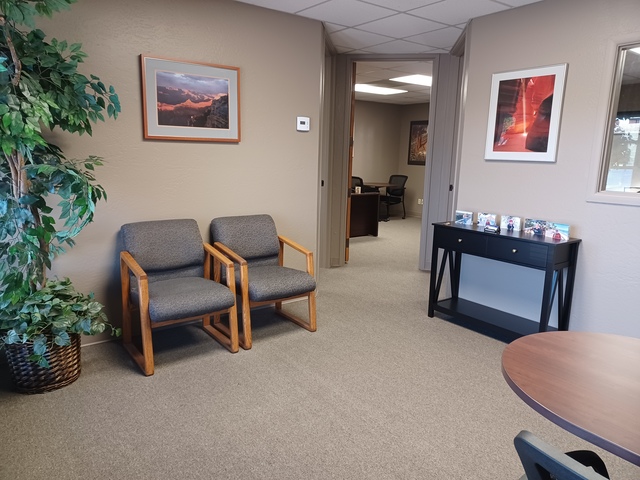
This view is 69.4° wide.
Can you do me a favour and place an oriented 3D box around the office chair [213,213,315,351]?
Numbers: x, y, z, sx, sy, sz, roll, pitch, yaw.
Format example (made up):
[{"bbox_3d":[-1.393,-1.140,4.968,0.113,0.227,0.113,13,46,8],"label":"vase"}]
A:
[{"bbox_3d":[-0.417,0.265,3.422,0.608,0.835,0.650,-7,13,-36],"label":"office chair"}]

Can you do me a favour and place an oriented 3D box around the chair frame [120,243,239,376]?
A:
[{"bbox_3d":[-0.946,0.411,3.065,0.605,0.657,0.550,-7,13,-36],"label":"chair frame"}]

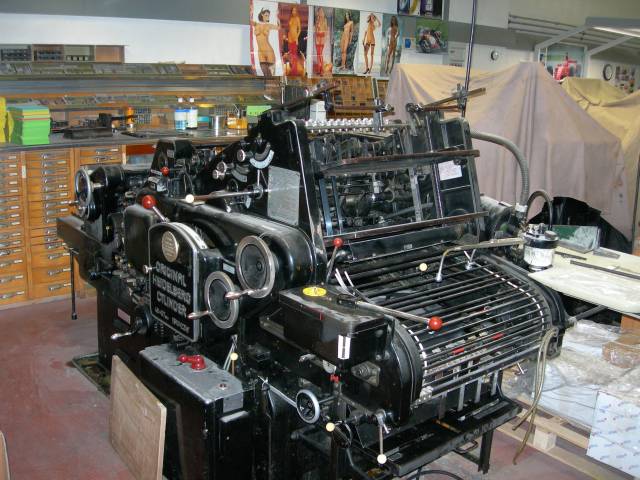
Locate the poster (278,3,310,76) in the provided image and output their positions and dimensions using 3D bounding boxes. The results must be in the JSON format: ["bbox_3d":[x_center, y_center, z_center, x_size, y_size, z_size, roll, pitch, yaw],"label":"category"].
[{"bbox_3d":[-0.221,-1.665,5.850,0.295,0.605,0.010,-9,19,-39],"label":"poster"}]

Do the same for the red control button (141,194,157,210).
[{"bbox_3d":[-0.654,-0.143,2.680,0.053,0.053,0.053,-9,19,-39],"label":"red control button"}]

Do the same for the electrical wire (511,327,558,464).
[{"bbox_3d":[0.821,0.605,2.700,0.130,0.530,0.090,7,15,18],"label":"electrical wire"}]

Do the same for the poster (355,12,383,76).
[{"bbox_3d":[0.459,-1.775,6.380,0.295,0.580,0.010,-9,19,-39],"label":"poster"}]

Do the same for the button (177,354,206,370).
[{"bbox_3d":[-0.453,0.431,2.480,0.108,0.045,0.050,6,15,13],"label":"button"}]

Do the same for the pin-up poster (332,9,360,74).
[{"bbox_3d":[0.238,-1.747,6.200,0.300,0.580,0.010,-9,19,-39],"label":"pin-up poster"}]

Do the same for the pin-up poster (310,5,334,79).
[{"bbox_3d":[0.013,-1.696,6.020,0.285,0.600,0.010,-9,19,-39],"label":"pin-up poster"}]

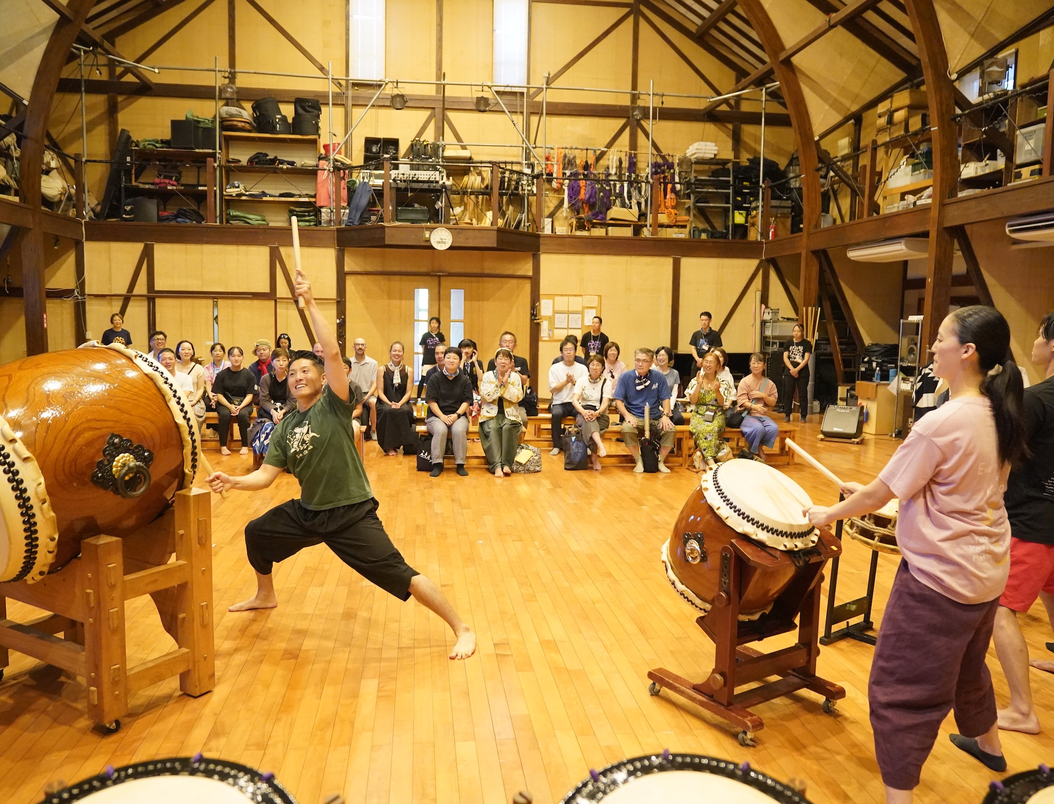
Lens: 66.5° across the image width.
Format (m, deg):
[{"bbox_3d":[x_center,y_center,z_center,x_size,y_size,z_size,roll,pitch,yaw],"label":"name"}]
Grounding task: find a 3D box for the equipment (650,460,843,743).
[{"bbox_3d":[0.904,0.758,3.370,0.580,1.050,0.690,-3,7,-35],"label":"equipment"}]

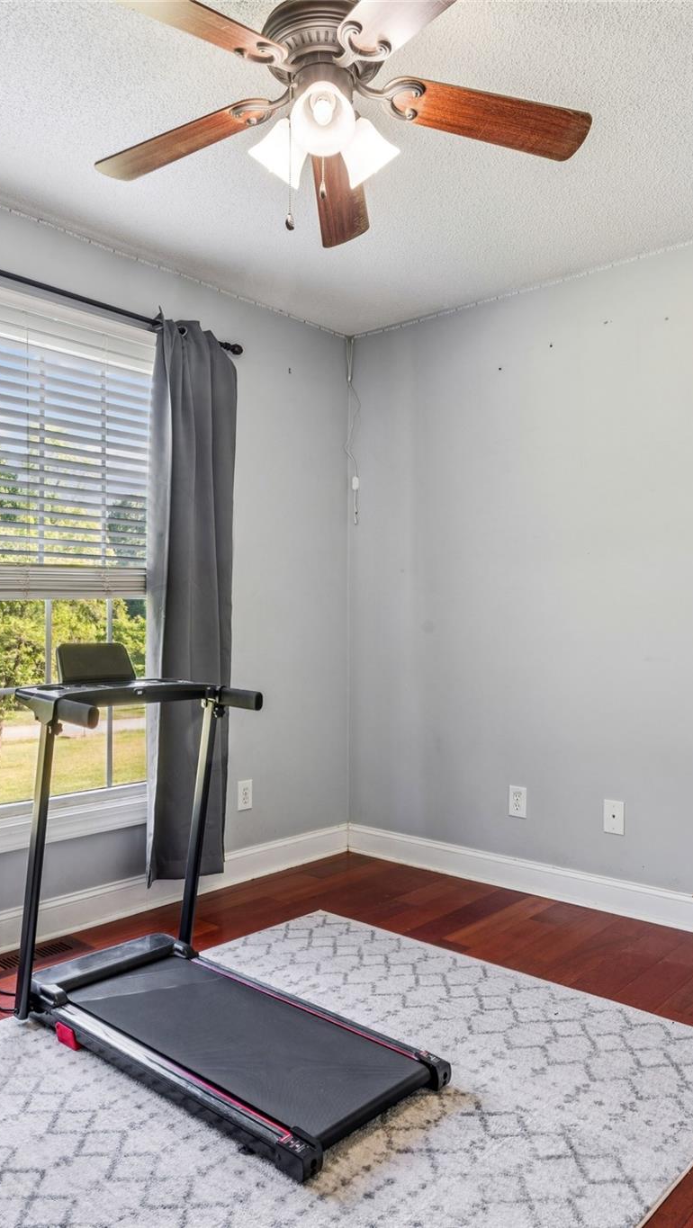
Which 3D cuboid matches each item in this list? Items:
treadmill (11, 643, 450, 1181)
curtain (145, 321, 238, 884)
[{"bbox_3d":[-0.320,0.588,2.107,1.100,1.040,0.610,0,0,41],"label":"treadmill"},{"bbox_3d":[-0.580,-0.055,3.125,0.130,2.140,0.370,0,0,43],"label":"curtain"}]

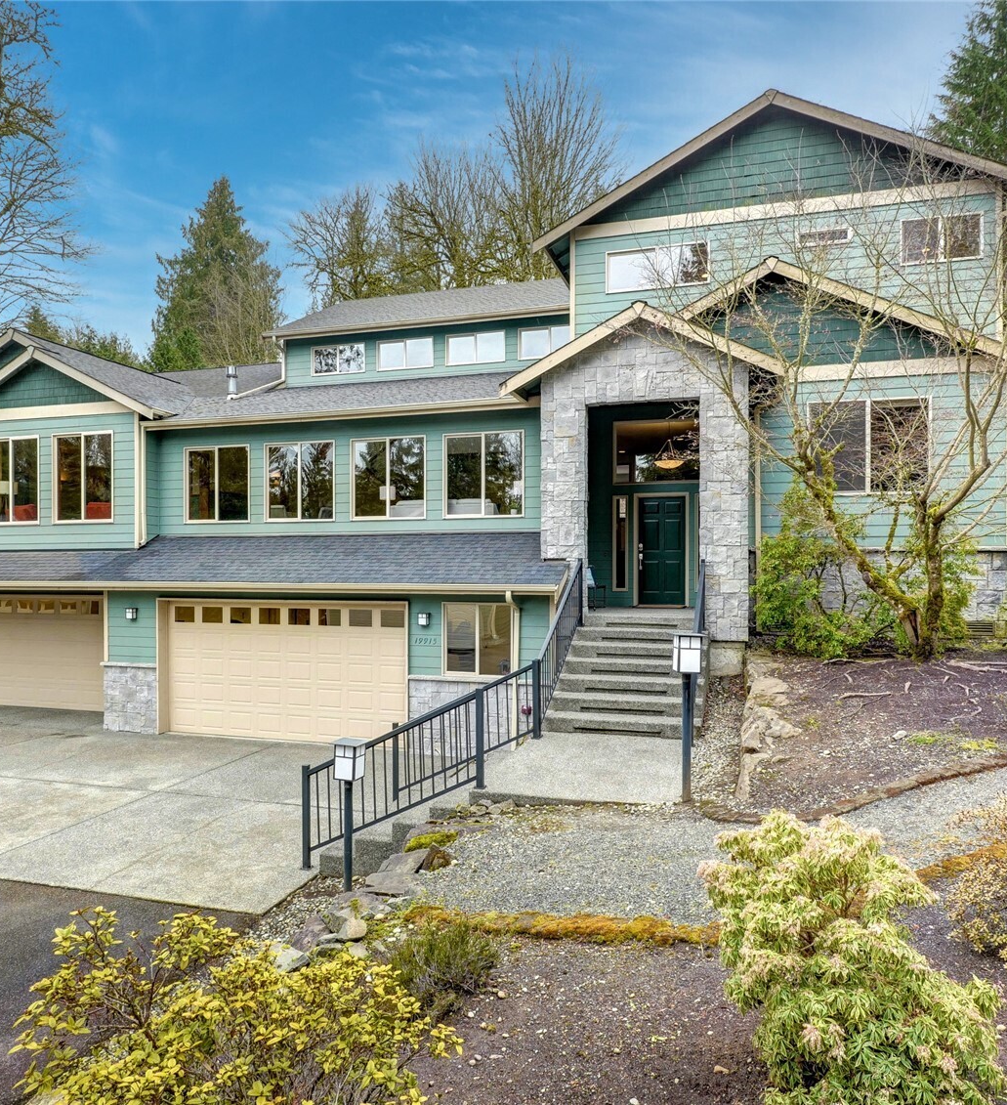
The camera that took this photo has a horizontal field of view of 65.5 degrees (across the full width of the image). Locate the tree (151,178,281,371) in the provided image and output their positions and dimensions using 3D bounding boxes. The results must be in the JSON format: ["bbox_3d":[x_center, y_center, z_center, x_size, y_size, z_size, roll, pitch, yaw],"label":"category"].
[{"bbox_3d":[-15.200,-9.700,42.000,7.600,20.500,7.600,0,0,-20],"label":"tree"}]

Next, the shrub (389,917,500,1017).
[{"bbox_3d":[-0.330,2.290,4.500,0.620,0.430,0.580,0,0,0],"label":"shrub"}]

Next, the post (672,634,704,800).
[{"bbox_3d":[1.650,1.480,7.030,0.290,1.540,0.290,0,0,-3],"label":"post"}]

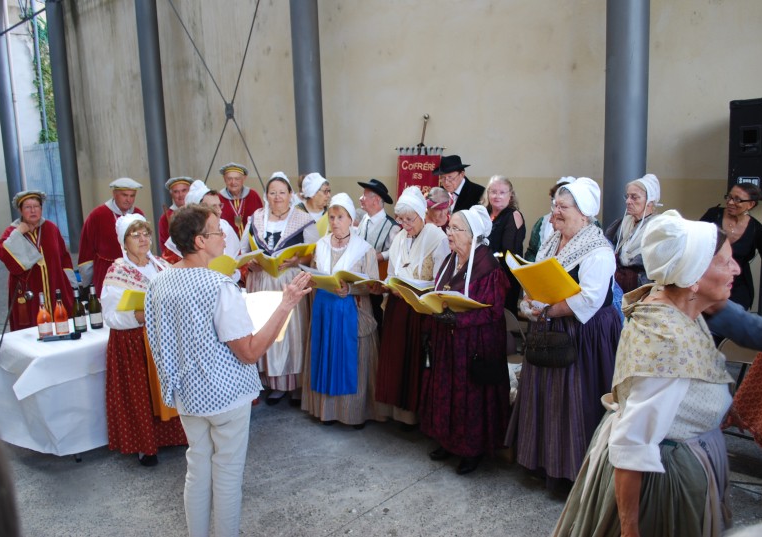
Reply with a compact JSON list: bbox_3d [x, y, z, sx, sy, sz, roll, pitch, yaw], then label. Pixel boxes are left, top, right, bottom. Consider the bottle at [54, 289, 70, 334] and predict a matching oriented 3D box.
[{"bbox_3d":[-2.162,0.292,4.043,0.087,0.300,0.087,-2,8,0],"label":"bottle"}]

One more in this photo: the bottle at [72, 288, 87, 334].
[{"bbox_3d":[-2.086,0.282,4.133,0.087,0.300,0.087,-2,8,0],"label":"bottle"}]

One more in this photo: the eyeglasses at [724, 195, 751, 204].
[{"bbox_3d":[2.620,-0.505,4.400,0.140,0.045,0.140,-8,18,-23],"label":"eyeglasses"}]

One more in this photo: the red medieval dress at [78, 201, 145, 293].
[{"bbox_3d":[-2.134,0.065,4.850,0.400,1.280,0.580,7,12,43],"label":"red medieval dress"}]

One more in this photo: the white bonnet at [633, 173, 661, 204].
[{"bbox_3d":[1.843,-0.552,4.150,0.190,0.200,0.175,0,6,-26],"label":"white bonnet"}]

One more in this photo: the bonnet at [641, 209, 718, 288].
[{"bbox_3d":[0.859,-0.058,1.730,0.205,0.225,0.180,0,9,12],"label":"bonnet"}]

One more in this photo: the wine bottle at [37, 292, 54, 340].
[{"bbox_3d":[-2.228,0.306,3.965,0.087,0.300,0.087,-2,8,0],"label":"wine bottle"}]

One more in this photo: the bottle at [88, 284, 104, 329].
[{"bbox_3d":[-1.982,0.267,4.170,0.080,0.305,0.080,-2,9,0],"label":"bottle"}]

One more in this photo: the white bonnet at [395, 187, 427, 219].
[{"bbox_3d":[0.204,-0.435,4.020,0.195,0.220,0.220,4,25,34],"label":"white bonnet"}]

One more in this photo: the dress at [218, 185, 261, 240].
[{"bbox_3d":[-1.250,0.084,5.461,0.620,1.500,0.420,-5,8,-17],"label":"dress"}]

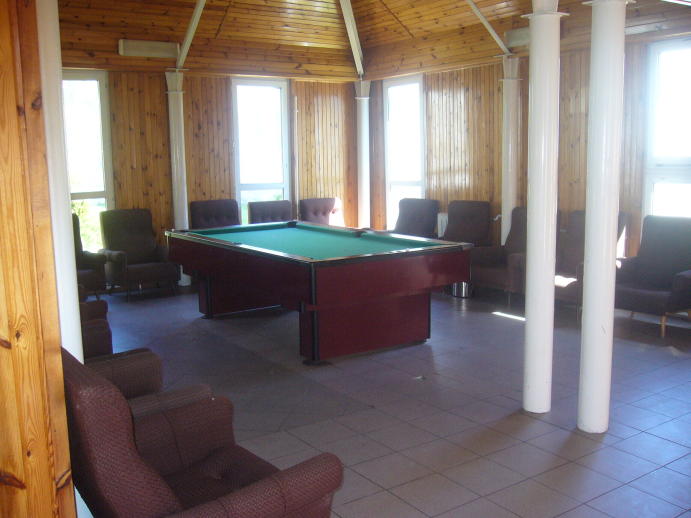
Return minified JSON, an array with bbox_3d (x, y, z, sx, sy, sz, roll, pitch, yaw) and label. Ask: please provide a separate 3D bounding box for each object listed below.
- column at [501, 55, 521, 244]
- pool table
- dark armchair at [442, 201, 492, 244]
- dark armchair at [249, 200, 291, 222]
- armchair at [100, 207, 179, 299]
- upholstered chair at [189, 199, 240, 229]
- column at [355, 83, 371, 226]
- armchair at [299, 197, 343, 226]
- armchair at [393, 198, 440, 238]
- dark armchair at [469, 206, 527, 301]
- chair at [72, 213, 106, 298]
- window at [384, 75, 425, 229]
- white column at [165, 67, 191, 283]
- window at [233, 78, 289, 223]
[{"bbox_3d":[1.805,-0.922,7.628,0.200,2.530,0.200,-7,10,-34],"label":"column"},{"bbox_3d":[-0.381,0.210,6.285,1.480,0.805,2.720,-6,10,-34],"label":"pool table"},{"bbox_3d":[1.166,-0.184,8.156,0.790,0.940,0.760,-7,10,-34],"label":"dark armchair"},{"bbox_3d":[-0.799,-0.248,8.828,0.760,0.950,0.790,-7,10,-34],"label":"dark armchair"},{"bbox_3d":[-2.367,-0.077,8.055,0.700,0.950,0.790,-6,9,-31],"label":"armchair"},{"bbox_3d":[-1.490,-0.181,8.587,0.700,0.980,0.780,-6,9,-31],"label":"upholstered chair"},{"bbox_3d":[0.261,-1.206,9.741,0.200,2.530,0.200,-1,8,0],"label":"column"},{"bbox_3d":[-0.207,-0.305,9.353,0.700,0.970,0.780,-6,9,-31],"label":"armchair"},{"bbox_3d":[0.667,-0.283,8.886,0.790,0.940,0.760,-7,10,-34],"label":"armchair"},{"bbox_3d":[1.825,-0.054,7.383,0.790,0.950,0.700,-8,10,-40],"label":"dark armchair"},{"bbox_3d":[-3.002,0.008,7.360,0.760,0.940,0.790,-7,10,-34],"label":"chair"},{"bbox_3d":[0.794,-1.086,9.146,0.120,2.480,0.750,-8,10,-40],"label":"window"},{"bbox_3d":[-1.971,-0.946,8.250,0.200,2.530,0.200,-7,10,-34],"label":"white column"},{"bbox_3d":[-1.099,-1.067,9.241,0.760,2.480,0.120,-6,9,-31],"label":"window"}]

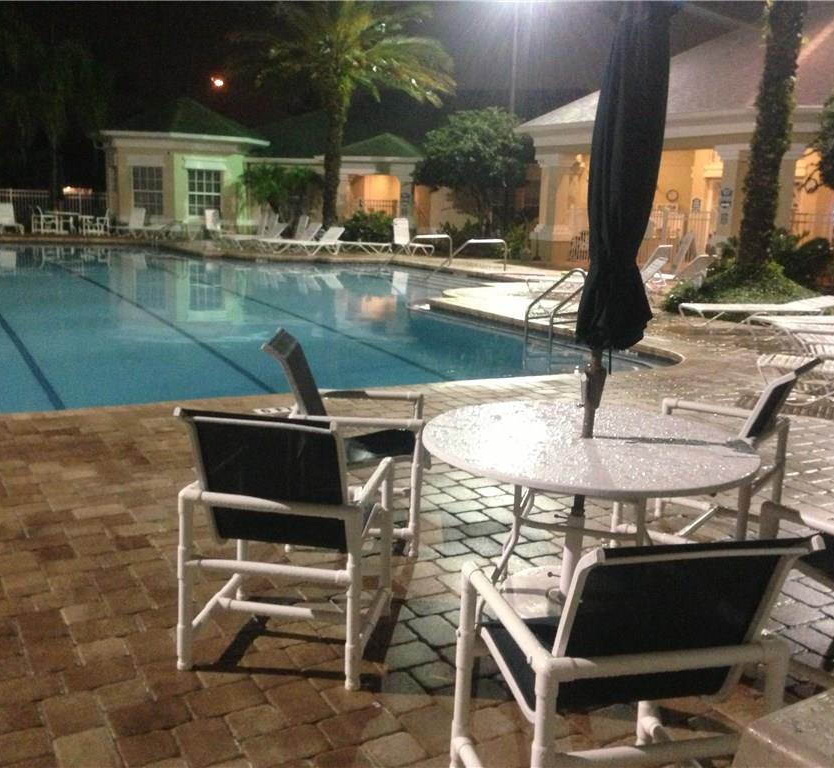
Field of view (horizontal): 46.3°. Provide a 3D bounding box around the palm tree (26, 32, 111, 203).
[{"bbox_3d":[-11.709,-8.337,32.595,2.900,6.400,2.900,-3,12,-24],"label":"palm tree"}]

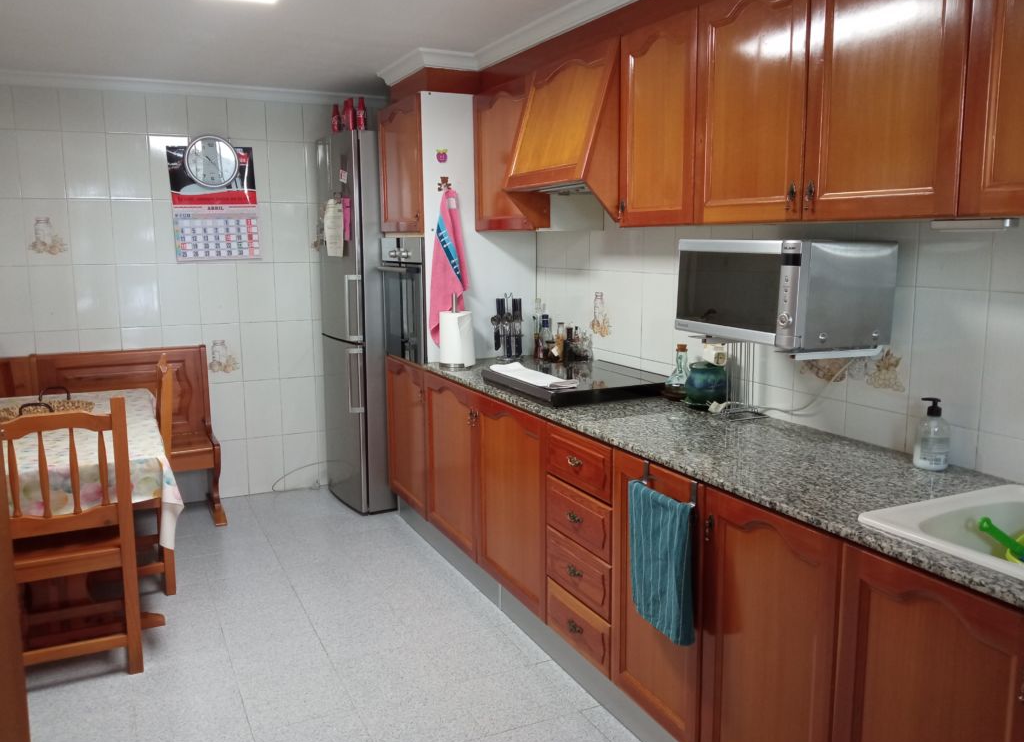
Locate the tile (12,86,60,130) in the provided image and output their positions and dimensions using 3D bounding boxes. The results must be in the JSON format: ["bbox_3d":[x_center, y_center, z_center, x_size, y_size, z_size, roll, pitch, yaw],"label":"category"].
[{"bbox_3d":[-2.361,-1.301,3.967,0.200,0.209,0.010,-4,10,-22],"label":"tile"}]

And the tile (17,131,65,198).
[{"bbox_3d":[-2.339,-1.027,3.963,0.200,0.334,0.010,-5,10,-26],"label":"tile"}]

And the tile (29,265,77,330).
[{"bbox_3d":[-2.358,-0.375,4.117,0.200,0.333,0.010,-4,10,-22],"label":"tile"}]

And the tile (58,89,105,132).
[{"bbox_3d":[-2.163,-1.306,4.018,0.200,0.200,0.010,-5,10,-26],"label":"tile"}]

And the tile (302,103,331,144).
[{"bbox_3d":[-1.088,-1.404,4.533,0.190,0.215,0.010,-5,10,-26],"label":"tile"}]

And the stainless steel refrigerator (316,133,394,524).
[{"bbox_3d":[-0.701,-0.276,4.526,0.670,2.000,0.600,-5,10,-26],"label":"stainless steel refrigerator"}]

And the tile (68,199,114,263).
[{"bbox_3d":[-2.159,-0.714,4.112,0.198,0.332,0.010,-5,10,-26],"label":"tile"}]

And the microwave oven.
[{"bbox_3d":[0.744,-0.227,2.245,0.345,0.268,0.485,-4,10,-24],"label":"microwave oven"}]

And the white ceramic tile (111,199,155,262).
[{"bbox_3d":[-1.980,-0.727,4.196,0.200,0.334,0.010,-5,10,-26],"label":"white ceramic tile"}]

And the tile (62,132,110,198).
[{"bbox_3d":[-2.160,-1.041,4.051,0.200,0.334,0.010,-5,10,-26],"label":"tile"}]

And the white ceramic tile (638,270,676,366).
[{"bbox_3d":[0.559,-0.203,3.042,0.010,0.335,0.196,-5,10,-26],"label":"white ceramic tile"}]

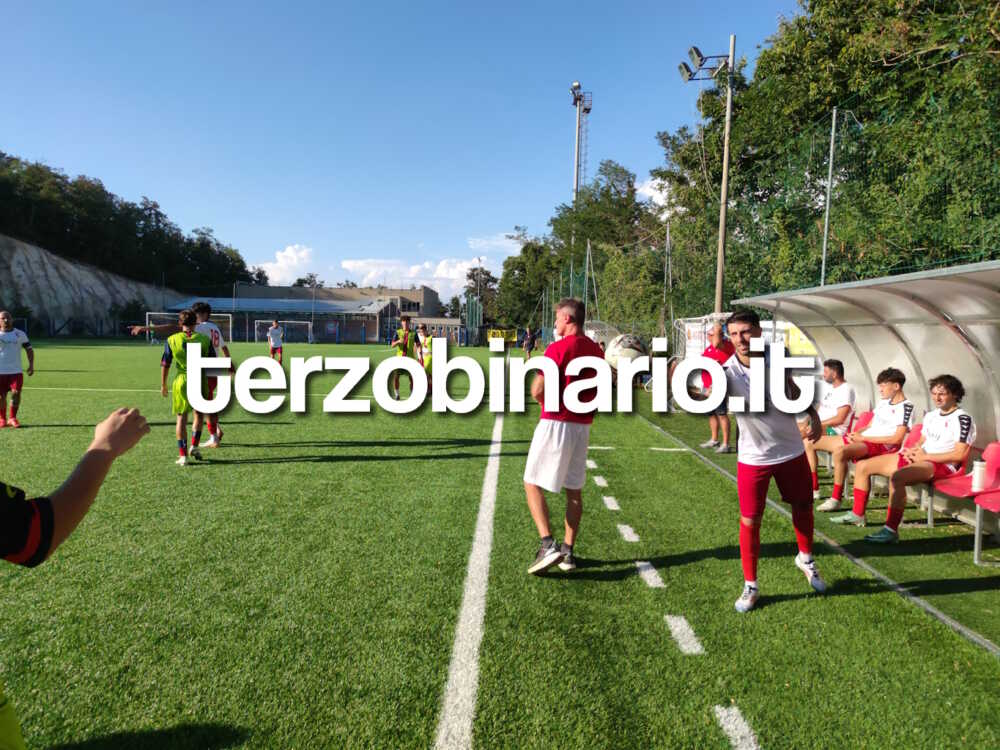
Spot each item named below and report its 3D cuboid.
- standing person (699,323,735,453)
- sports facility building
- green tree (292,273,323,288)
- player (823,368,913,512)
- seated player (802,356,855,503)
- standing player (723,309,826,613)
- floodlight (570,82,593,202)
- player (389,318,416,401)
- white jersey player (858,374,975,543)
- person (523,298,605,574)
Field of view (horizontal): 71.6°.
[{"bbox_3d":[3.035,0.152,9.667,0.480,1.768,0.540,0,4,-21],"label":"standing person"},{"bbox_3d":[-19.605,-7.196,78.886,30.000,6.600,16.000,2,4,9],"label":"sports facility building"},{"bbox_3d":[-33.183,-12.295,120.034,6.200,10.800,6.000,2,4,1],"label":"green tree"},{"bbox_3d":[3.514,0.609,6.794,1.000,1.340,0.660,2,4,1],"label":"player"},{"bbox_3d":[3.432,0.528,7.557,1.080,1.303,0.640,1,4,-6],"label":"seated player"},{"bbox_3d":[1.642,0.477,4.148,0.620,1.768,0.520,1,4,-1],"label":"standing player"},{"bbox_3d":[5.457,-10.951,49.332,1.600,19.200,1.900,2,4,1],"label":"floodlight"},{"bbox_3d":[-2.186,-0.331,15.307,0.600,1.798,0.480,2,4,6],"label":"player"},{"bbox_3d":[3.488,0.674,5.826,0.980,1.330,0.680,2,4,1],"label":"white jersey player"},{"bbox_3d":[0.422,0.396,4.693,0.560,1.808,0.480,-2,5,-40],"label":"person"}]

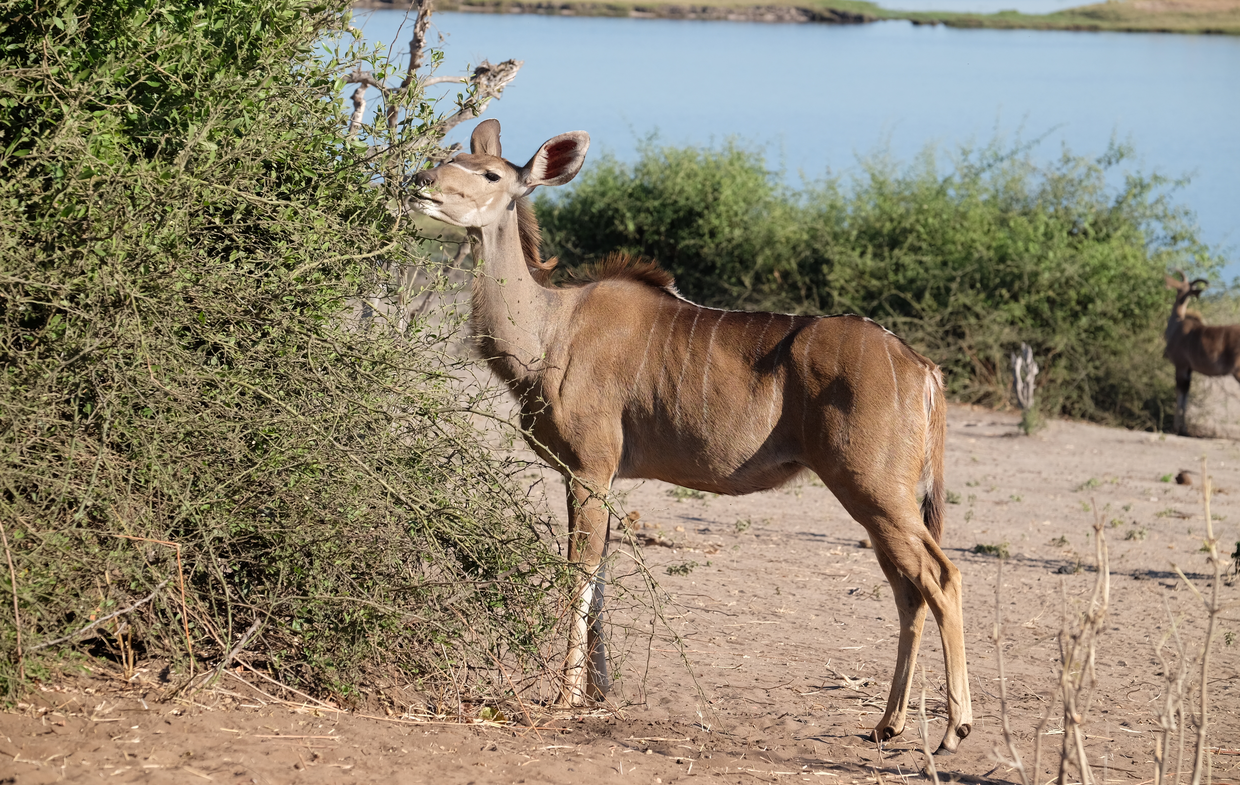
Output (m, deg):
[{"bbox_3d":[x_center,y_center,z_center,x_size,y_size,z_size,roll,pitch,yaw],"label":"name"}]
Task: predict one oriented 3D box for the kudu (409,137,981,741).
[{"bbox_3d":[0.191,0.106,14.856,1.735,1.723,0.440,2,5,25],"label":"kudu"}]

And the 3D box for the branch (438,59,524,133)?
[{"bbox_3d":[-0.506,-1.077,19.200,0.403,0.110,0.110,-39,0,0],"label":"branch"}]

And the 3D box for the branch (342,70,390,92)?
[{"bbox_3d":[-0.923,-1.133,19.200,0.173,0.045,0.050,10,0,0],"label":"branch"}]

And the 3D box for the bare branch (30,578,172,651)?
[{"bbox_3d":[-1.477,0.632,15.000,0.436,0.045,0.050,-26,0,0],"label":"bare branch"}]

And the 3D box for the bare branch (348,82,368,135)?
[{"bbox_3d":[-0.951,-1.038,19.200,0.050,0.201,0.050,14,0,0],"label":"bare branch"}]

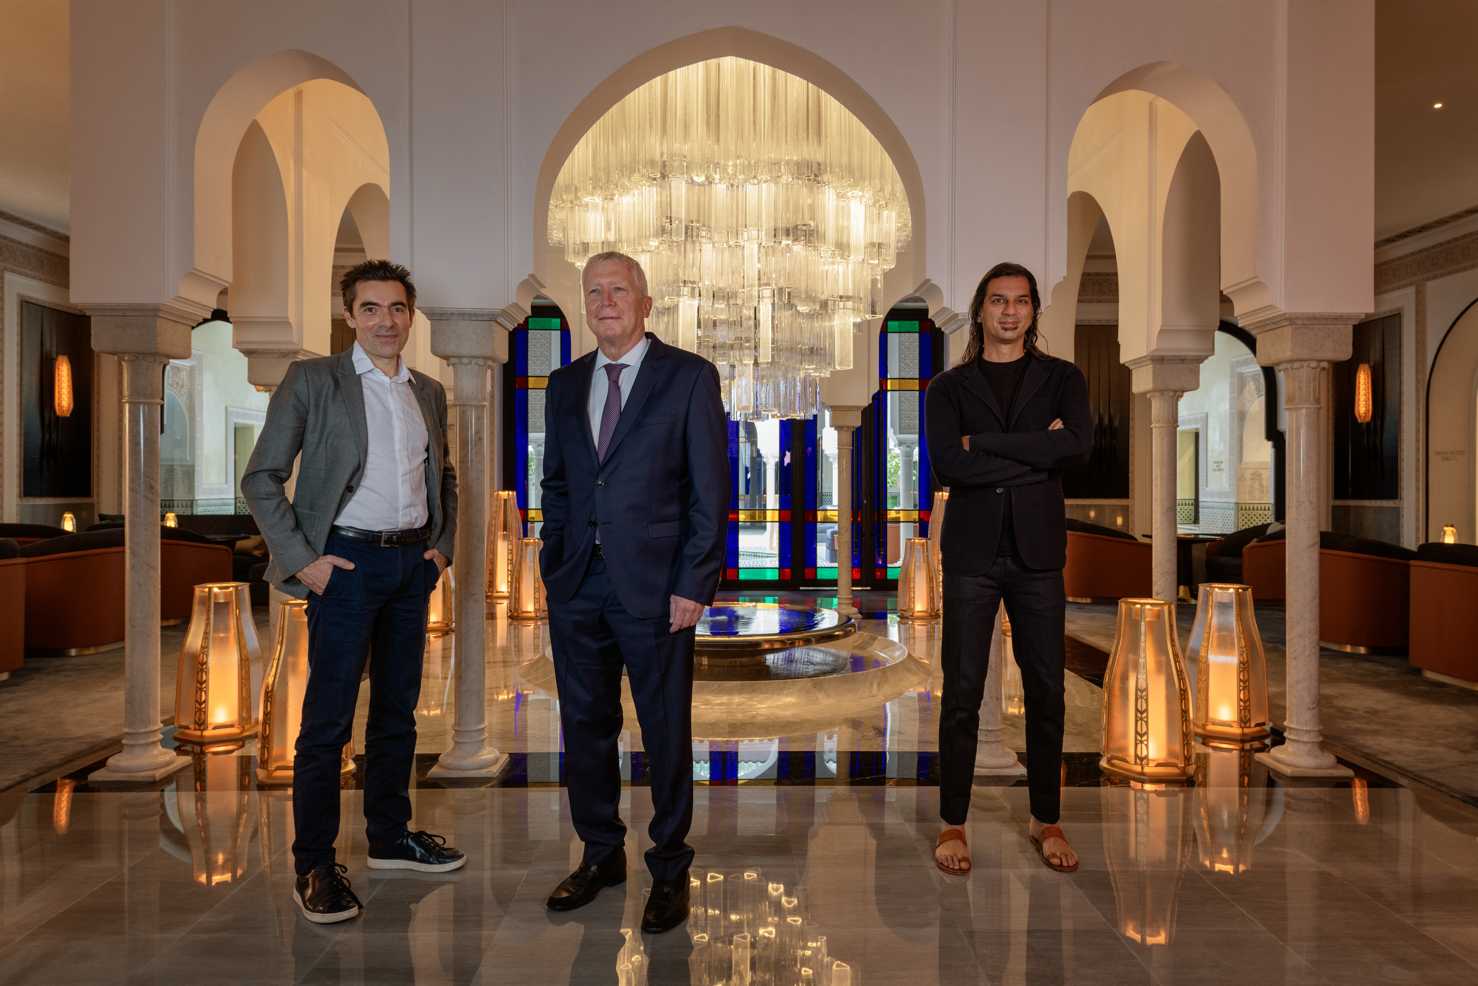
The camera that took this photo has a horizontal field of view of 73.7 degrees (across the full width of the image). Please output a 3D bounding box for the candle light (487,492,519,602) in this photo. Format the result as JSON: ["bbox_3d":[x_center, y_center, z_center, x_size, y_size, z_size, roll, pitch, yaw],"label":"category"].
[{"bbox_3d":[-2.415,0.523,10.200,0.420,1.070,0.410,0,0,-10],"label":"candle light"}]

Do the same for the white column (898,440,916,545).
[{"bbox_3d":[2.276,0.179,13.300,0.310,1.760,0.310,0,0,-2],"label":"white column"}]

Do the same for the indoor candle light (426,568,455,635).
[{"bbox_3d":[-2.385,0.718,7.665,0.360,0.690,0.360,0,0,-1],"label":"indoor candle light"}]

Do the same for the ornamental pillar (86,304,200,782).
[{"bbox_3d":[-2.342,0.190,3.872,0.270,1.805,0.270,0,0,-1],"label":"ornamental pillar"}]

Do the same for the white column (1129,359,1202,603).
[{"bbox_3d":[2.253,0.192,5.248,0.270,1.805,0.270,0,0,-1],"label":"white column"}]

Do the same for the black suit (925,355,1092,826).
[{"bbox_3d":[0.807,0.292,2.950,0.510,1.430,0.360,0,0,12],"label":"black suit"}]

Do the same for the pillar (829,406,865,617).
[{"bbox_3d":[0.903,0.162,8.565,0.270,1.805,0.270,0,0,-1],"label":"pillar"}]

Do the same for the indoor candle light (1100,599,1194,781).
[{"bbox_3d":[1.633,0.770,3.940,0.375,0.665,0.375,0,0,25],"label":"indoor candle light"}]

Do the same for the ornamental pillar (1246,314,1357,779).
[{"bbox_3d":[2.280,0.202,3.970,0.270,1.805,0.270,0,0,-1],"label":"ornamental pillar"}]

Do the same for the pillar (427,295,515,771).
[{"bbox_3d":[-1.064,0.194,3.899,0.270,1.805,0.270,0,0,-1],"label":"pillar"}]

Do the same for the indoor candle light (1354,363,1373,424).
[{"bbox_3d":[6.532,-1.026,10.303,0.130,0.635,0.190,0,0,-1],"label":"indoor candle light"}]

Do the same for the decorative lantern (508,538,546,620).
[{"bbox_3d":[-1.794,0.735,8.500,0.385,0.670,0.375,0,0,-10],"label":"decorative lantern"}]

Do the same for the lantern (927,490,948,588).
[{"bbox_3d":[2.152,0.523,10.200,0.420,1.070,0.410,0,0,0],"label":"lantern"}]

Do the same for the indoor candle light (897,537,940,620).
[{"bbox_3d":[1.559,0.722,8.518,0.360,0.690,0.360,0,0,-1],"label":"indoor candle light"}]

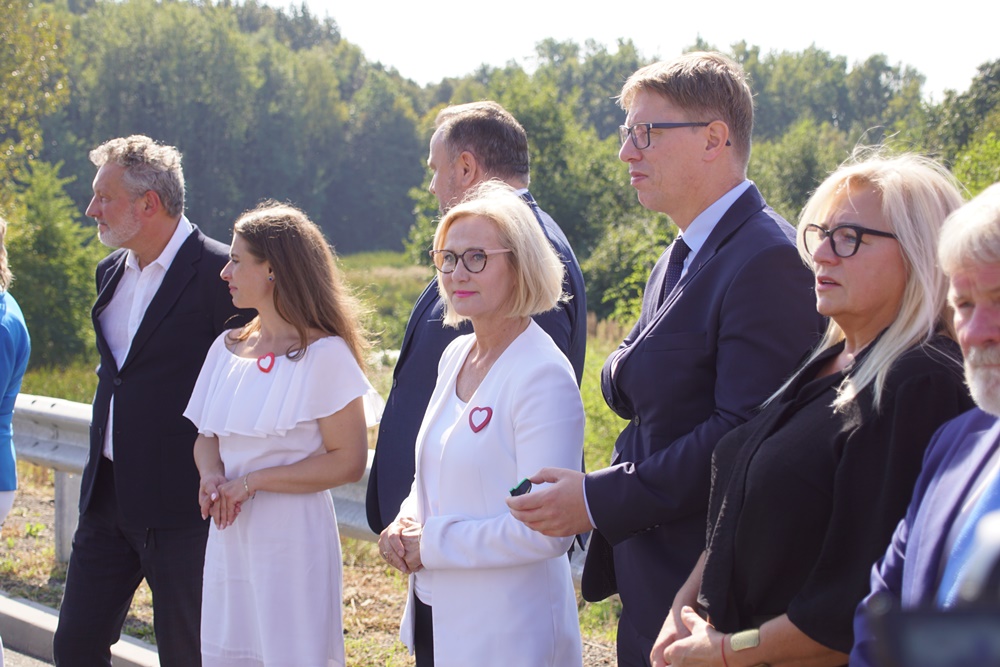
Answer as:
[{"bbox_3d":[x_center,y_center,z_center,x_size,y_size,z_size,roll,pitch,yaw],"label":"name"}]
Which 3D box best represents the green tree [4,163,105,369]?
[{"bbox_3d":[-6.300,-1.000,26.500,1.600,2.950,1.600,-1,3,-13],"label":"green tree"}]

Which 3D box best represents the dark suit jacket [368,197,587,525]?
[{"bbox_3d":[-0.050,0.072,3.840,0.380,0.750,0.540,-1,3,-15],"label":"dark suit jacket"}]

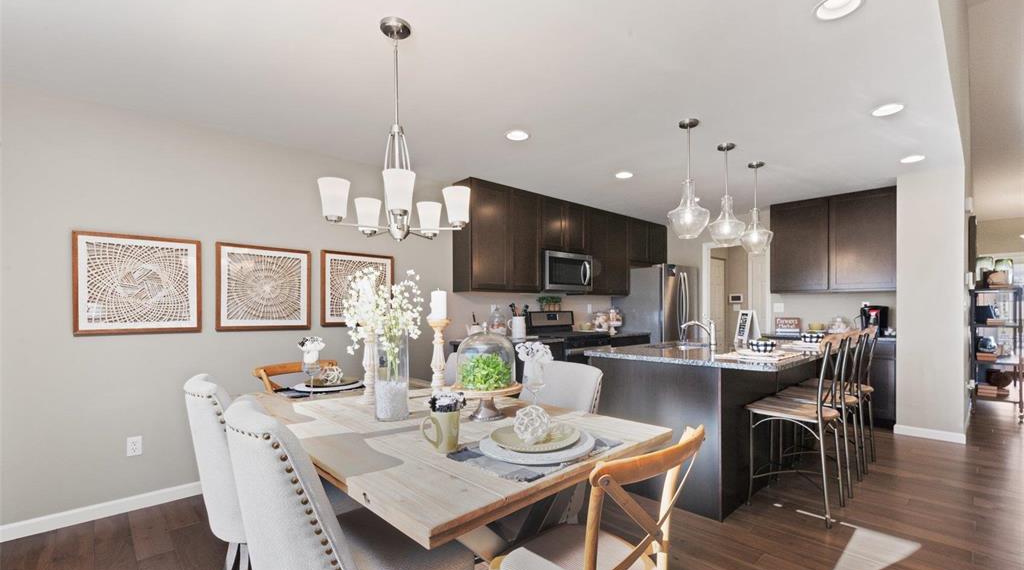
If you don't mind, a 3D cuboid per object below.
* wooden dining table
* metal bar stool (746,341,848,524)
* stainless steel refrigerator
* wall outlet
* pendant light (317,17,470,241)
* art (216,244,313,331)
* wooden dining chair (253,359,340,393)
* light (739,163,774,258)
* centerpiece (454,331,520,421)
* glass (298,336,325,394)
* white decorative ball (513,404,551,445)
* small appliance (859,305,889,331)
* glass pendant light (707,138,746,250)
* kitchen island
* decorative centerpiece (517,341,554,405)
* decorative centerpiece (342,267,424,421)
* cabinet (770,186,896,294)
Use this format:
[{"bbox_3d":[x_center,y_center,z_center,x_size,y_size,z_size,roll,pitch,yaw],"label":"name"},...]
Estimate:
[{"bbox_3d":[-0.405,0.940,1.869,1.021,0.772,1.839,2,-2,-43],"label":"wooden dining table"},{"bbox_3d":[1.776,0.843,2.670,0.440,1.050,0.490,2,-4,-43],"label":"metal bar stool"},{"bbox_3d":[2.020,0.637,6.099,0.910,1.770,0.810,2,-4,-43],"label":"stainless steel refrigerator"},{"bbox_3d":[-2.311,0.991,2.614,0.070,0.115,0.010,2,-4,-43],"label":"wall outlet"},{"bbox_3d":[-0.485,-0.652,1.814,0.600,0.920,0.600,1,-2,0],"label":"pendant light"},{"bbox_3d":[-1.795,0.027,3.127,0.600,0.600,0.030,2,-4,-43],"label":"art"},{"bbox_3d":[-1.180,0.925,2.500,0.490,0.880,0.520,2,-4,-43],"label":"wooden dining chair"},{"bbox_3d":[2.073,-0.657,3.612,0.250,0.745,0.250,2,-2,-43],"label":"light"},{"bbox_3d":[-0.106,0.389,1.847,0.298,0.370,0.298,0,-3,0],"label":"centerpiece"},{"bbox_3d":[-1.061,0.428,2.253,0.120,0.311,0.120,2,-2,-43],"label":"glass"},{"bbox_3d":[0.060,0.435,1.324,0.118,0.118,0.118,1,-2,0],"label":"white decorative ball"},{"bbox_3d":[3.754,0.364,4.432,0.290,0.320,0.200,2,-2,-43],"label":"small appliance"},{"bbox_3d":[1.625,-0.676,3.225,0.250,0.745,0.250,2,-2,-43],"label":"glass pendant light"},{"bbox_3d":[1.669,0.940,3.300,1.920,0.914,1.160,2,-4,-43],"label":"kitchen island"},{"bbox_3d":[0.103,0.416,1.920,0.155,0.320,0.155,2,-4,-43],"label":"decorative centerpiece"},{"bbox_3d":[-0.542,0.250,1.872,0.340,0.650,0.320,2,-4,-43],"label":"decorative centerpiece"},{"bbox_3d":[3.650,-0.444,4.838,0.330,1.068,1.170,2,-4,-43],"label":"cabinet"}]

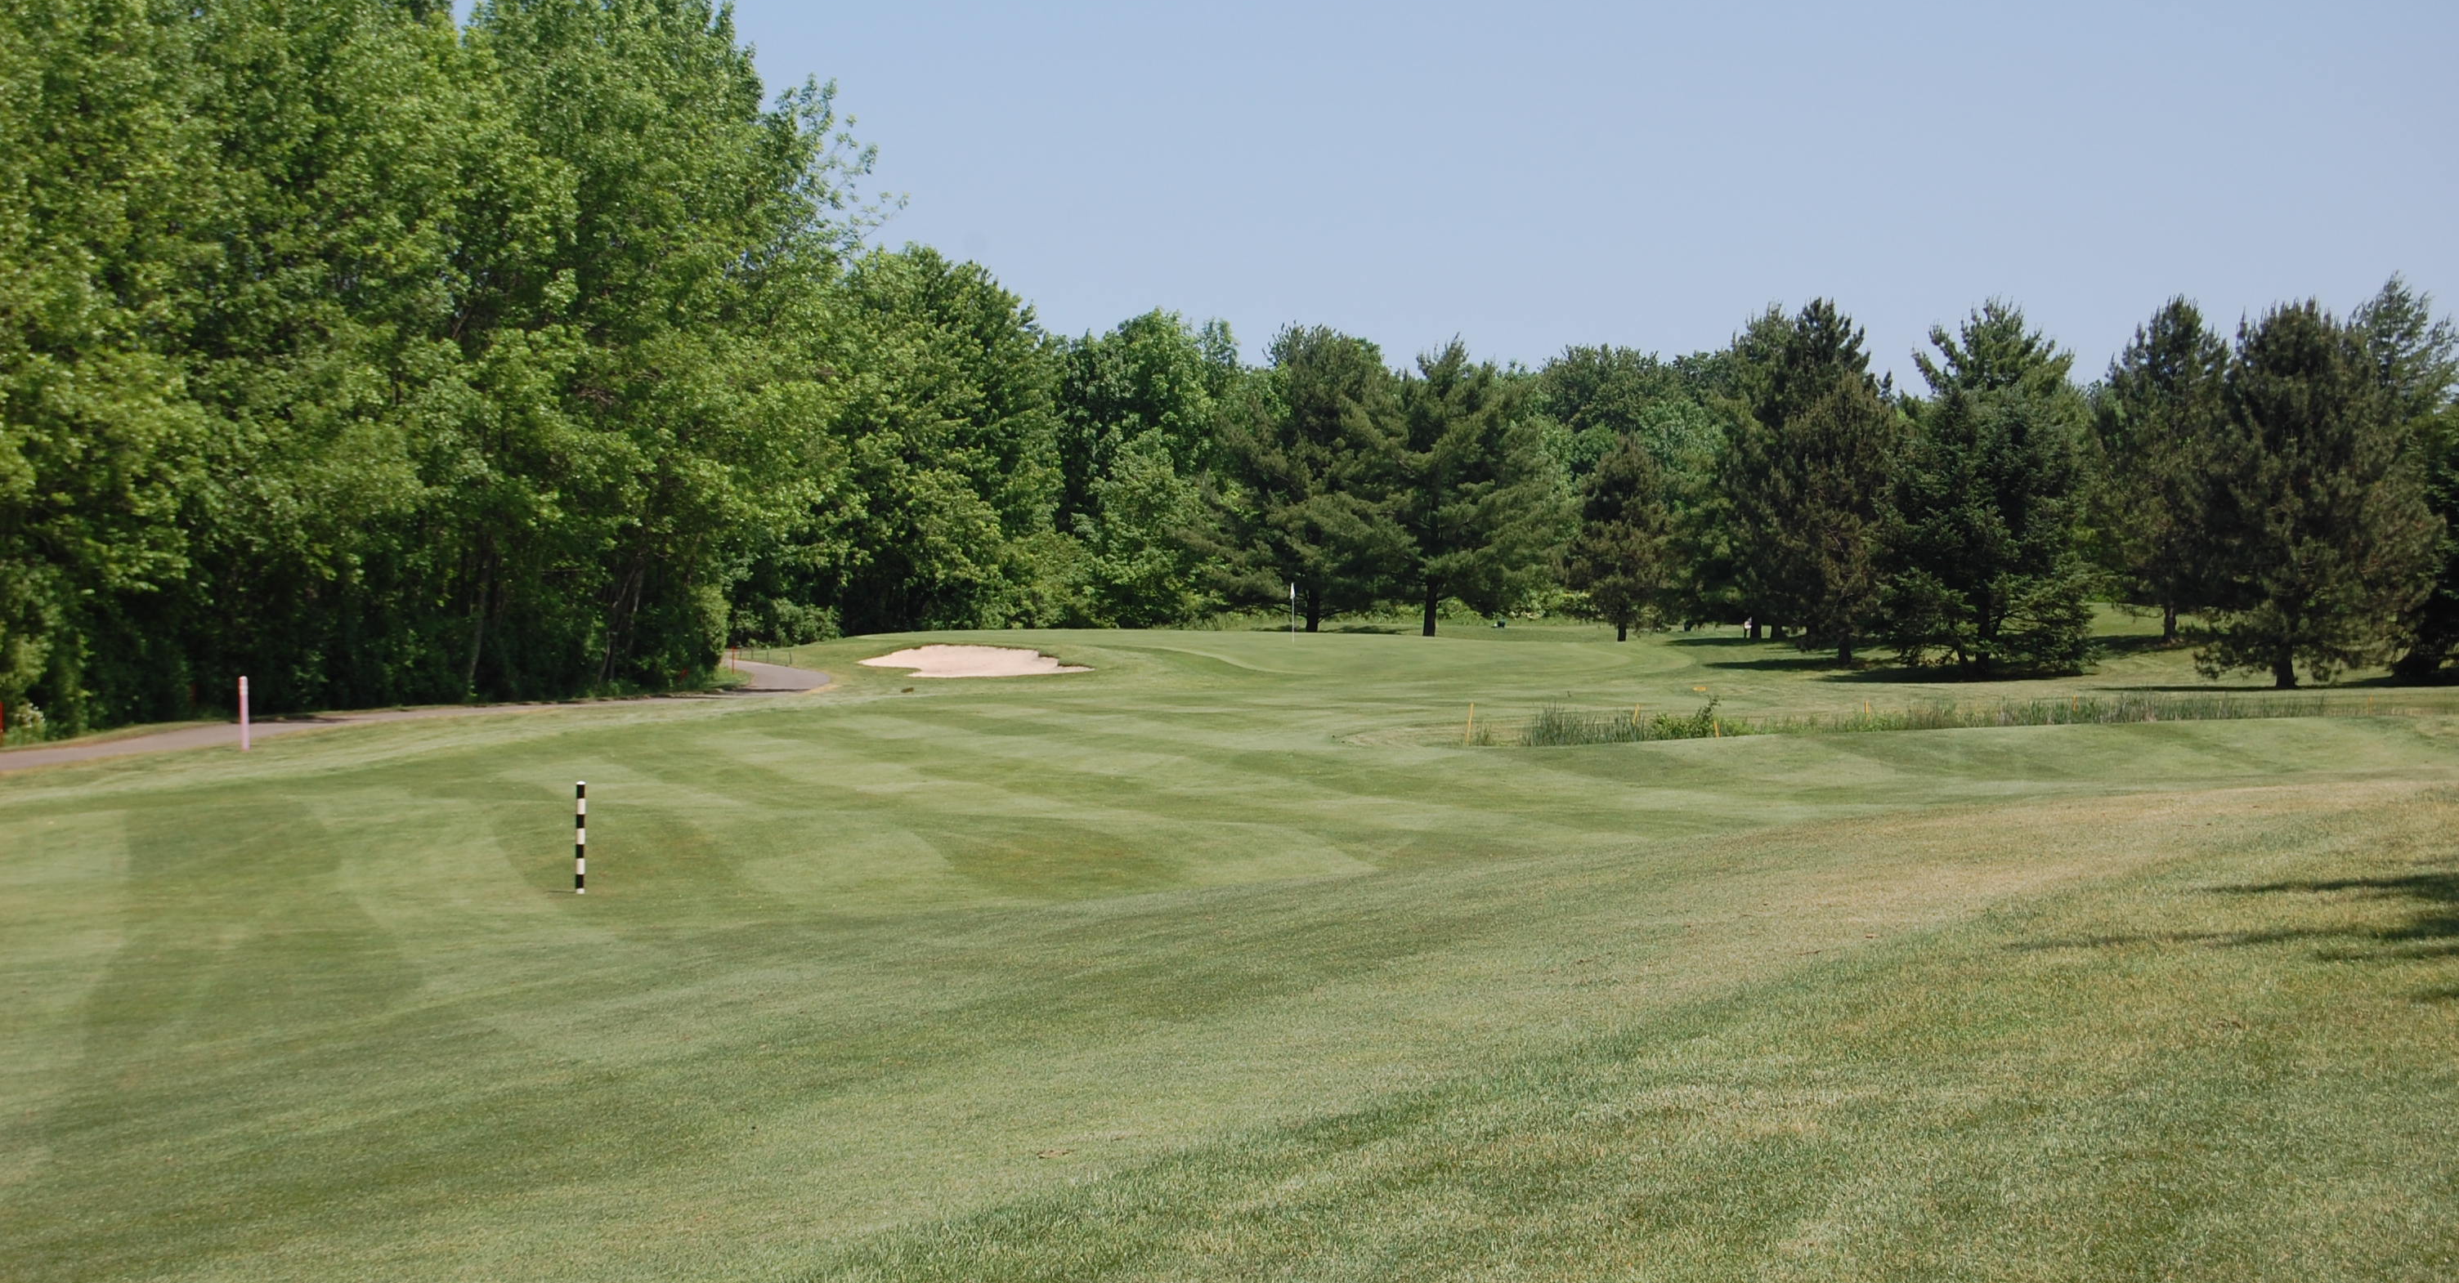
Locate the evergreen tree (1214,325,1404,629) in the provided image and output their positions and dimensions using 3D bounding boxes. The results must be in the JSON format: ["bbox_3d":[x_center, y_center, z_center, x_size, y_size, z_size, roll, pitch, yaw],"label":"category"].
[{"bbox_3d":[3.142,-6.556,226.000,7.755,12.491,7.755,0,0,0],"label":"evergreen tree"}]

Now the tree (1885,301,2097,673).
[{"bbox_3d":[25.862,-5.185,190.000,7.031,12.719,7.031,0,0,0],"label":"tree"}]

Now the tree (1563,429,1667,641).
[{"bbox_3d":[15.015,-3.986,216.000,4.069,8.045,4.069,0,0,0],"label":"tree"}]

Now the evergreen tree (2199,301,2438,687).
[{"bbox_3d":[35.200,-4.753,181.000,7.551,12.489,7.551,0,0,0],"label":"evergreen tree"}]

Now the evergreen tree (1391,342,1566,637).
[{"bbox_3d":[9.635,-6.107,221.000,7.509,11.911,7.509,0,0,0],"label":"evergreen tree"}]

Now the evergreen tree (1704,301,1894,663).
[{"bbox_3d":[20.187,-5.579,197.000,6.362,12.782,6.362,0,0,0],"label":"evergreen tree"}]

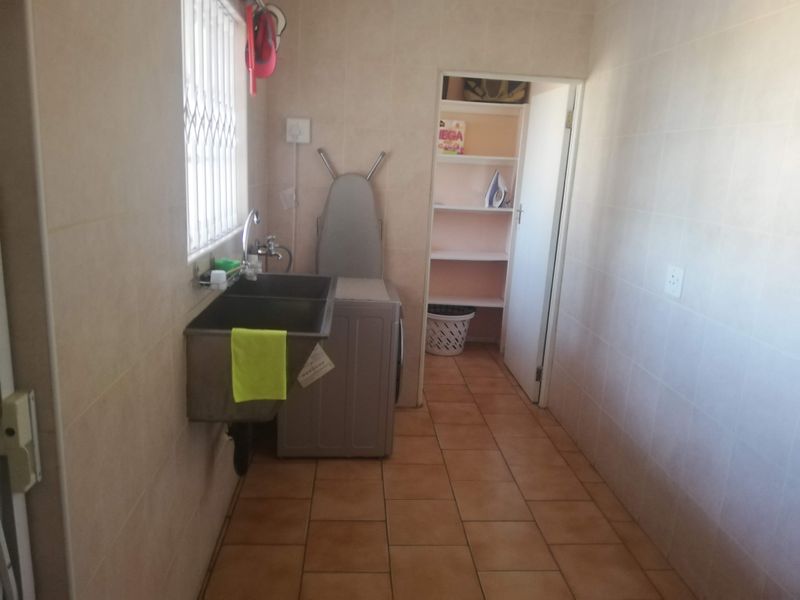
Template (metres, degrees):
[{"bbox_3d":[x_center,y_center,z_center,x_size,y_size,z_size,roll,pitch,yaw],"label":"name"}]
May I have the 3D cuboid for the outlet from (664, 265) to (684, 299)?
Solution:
[{"bbox_3d":[1.127,-0.077,2.481,0.016,0.120,0.116,2,13,-5],"label":"outlet"}]

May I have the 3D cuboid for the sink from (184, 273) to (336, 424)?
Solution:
[{"bbox_3d":[-0.479,0.133,2.342,0.438,0.295,0.982,2,13,-5],"label":"sink"}]

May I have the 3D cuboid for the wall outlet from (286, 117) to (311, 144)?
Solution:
[{"bbox_3d":[-0.576,-0.964,3.428,0.134,0.134,0.045,2,13,-5],"label":"wall outlet"}]

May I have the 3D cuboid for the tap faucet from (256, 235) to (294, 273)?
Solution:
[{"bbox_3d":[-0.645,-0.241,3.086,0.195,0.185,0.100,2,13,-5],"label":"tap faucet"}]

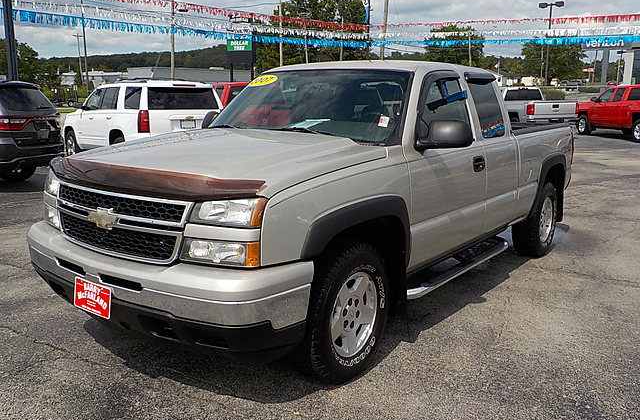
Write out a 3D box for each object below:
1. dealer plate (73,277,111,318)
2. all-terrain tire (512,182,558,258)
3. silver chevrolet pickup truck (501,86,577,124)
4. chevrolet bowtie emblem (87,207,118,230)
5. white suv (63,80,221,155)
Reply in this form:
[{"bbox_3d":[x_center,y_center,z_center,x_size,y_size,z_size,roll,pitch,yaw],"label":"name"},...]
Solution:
[{"bbox_3d":[-1.127,0.433,2.748,0.305,0.153,0.015,8,8,36],"label":"dealer plate"},{"bbox_3d":[2.294,0.088,5.912,0.262,0.785,0.785,8,12,36],"label":"all-terrain tire"},{"bbox_3d":[7.850,-3.930,22.300,2.030,1.880,5.840,-2,11,-9],"label":"silver chevrolet pickup truck"},{"bbox_3d":[-1.071,0.042,2.746,0.262,0.100,0.030,8,12,36],"label":"chevrolet bowtie emblem"},{"bbox_3d":[-4.320,-2.010,13.000,2.045,1.890,5.180,-8,14,-40],"label":"white suv"}]

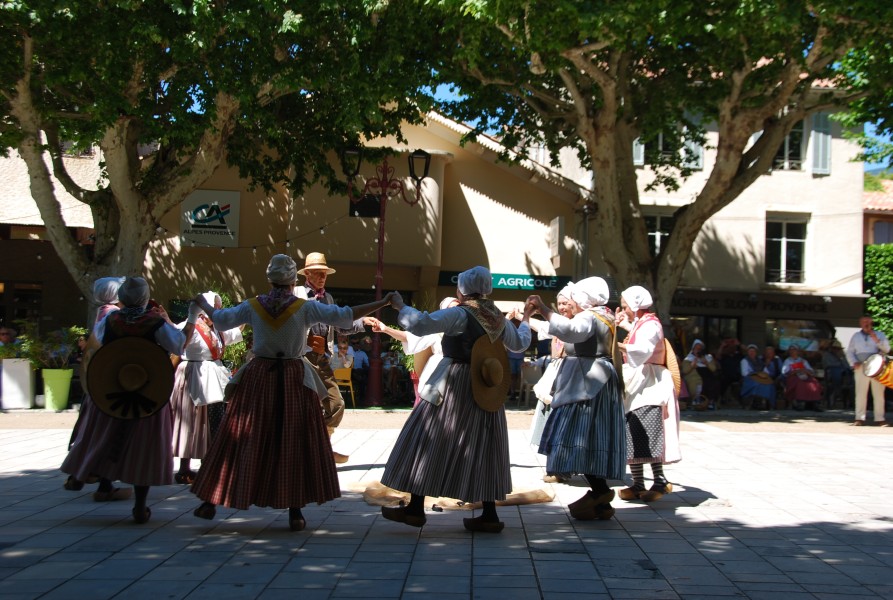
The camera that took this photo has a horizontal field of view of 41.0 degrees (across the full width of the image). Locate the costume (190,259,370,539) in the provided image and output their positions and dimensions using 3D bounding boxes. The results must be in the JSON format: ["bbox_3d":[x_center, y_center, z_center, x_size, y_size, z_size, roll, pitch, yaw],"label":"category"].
[{"bbox_3d":[-0.964,0.550,7.100,1.120,1.640,0.750,2,-3,-6],"label":"costume"}]

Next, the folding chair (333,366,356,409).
[{"bbox_3d":[-1.786,1.548,21.000,0.440,0.770,0.480,2,-2,-11],"label":"folding chair"}]

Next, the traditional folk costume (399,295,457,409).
[{"bbox_3d":[0.044,0.770,10.500,0.620,1.560,0.750,-1,-3,41],"label":"traditional folk costume"}]

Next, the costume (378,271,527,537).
[{"bbox_3d":[0.067,0.609,7.300,0.750,1.640,0.820,0,-3,35],"label":"costume"}]

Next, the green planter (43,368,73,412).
[{"bbox_3d":[-6.388,1.486,19.600,0.480,0.700,0.480,1,-2,0],"label":"green planter"}]

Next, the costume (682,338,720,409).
[{"bbox_3d":[4.594,1.324,21.500,0.660,1.260,0.750,1,-2,9],"label":"costume"}]

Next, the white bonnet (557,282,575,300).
[{"bbox_3d":[0.988,-0.065,9.750,0.180,0.180,0.210,-1,-3,37],"label":"white bonnet"}]

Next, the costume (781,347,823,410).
[{"bbox_3d":[6.425,1.421,21.600,0.730,1.170,0.750,1,-2,3],"label":"costume"}]

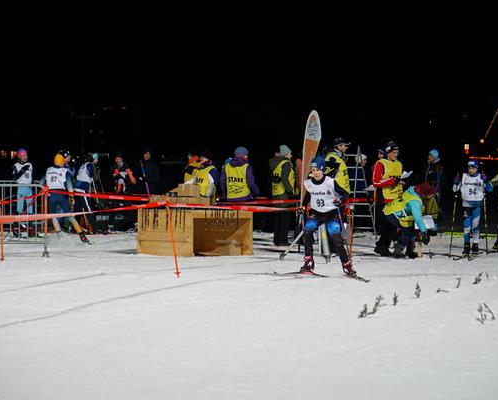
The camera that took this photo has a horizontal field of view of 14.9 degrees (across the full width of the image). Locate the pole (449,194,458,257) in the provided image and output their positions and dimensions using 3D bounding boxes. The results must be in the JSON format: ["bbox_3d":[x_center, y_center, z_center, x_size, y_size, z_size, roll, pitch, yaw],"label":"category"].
[{"bbox_3d":[3.176,0.244,29.400,0.070,1.282,0.070,5,0,0],"label":"pole"}]

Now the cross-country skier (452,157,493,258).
[{"bbox_3d":[3.506,0.118,29.800,0.640,1.500,0.480,0,1,12],"label":"cross-country skier"}]

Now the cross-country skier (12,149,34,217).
[{"bbox_3d":[-4.256,-0.132,35.700,0.470,1.660,0.380,0,2,-14],"label":"cross-country skier"}]

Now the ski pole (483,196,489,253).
[{"bbox_3d":[3.724,0.225,29.900,0.070,1.313,0.070,-5,18,0],"label":"ski pole"}]

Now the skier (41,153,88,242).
[{"bbox_3d":[-3.350,-0.045,34.500,0.820,1.600,0.650,0,2,-18],"label":"skier"}]

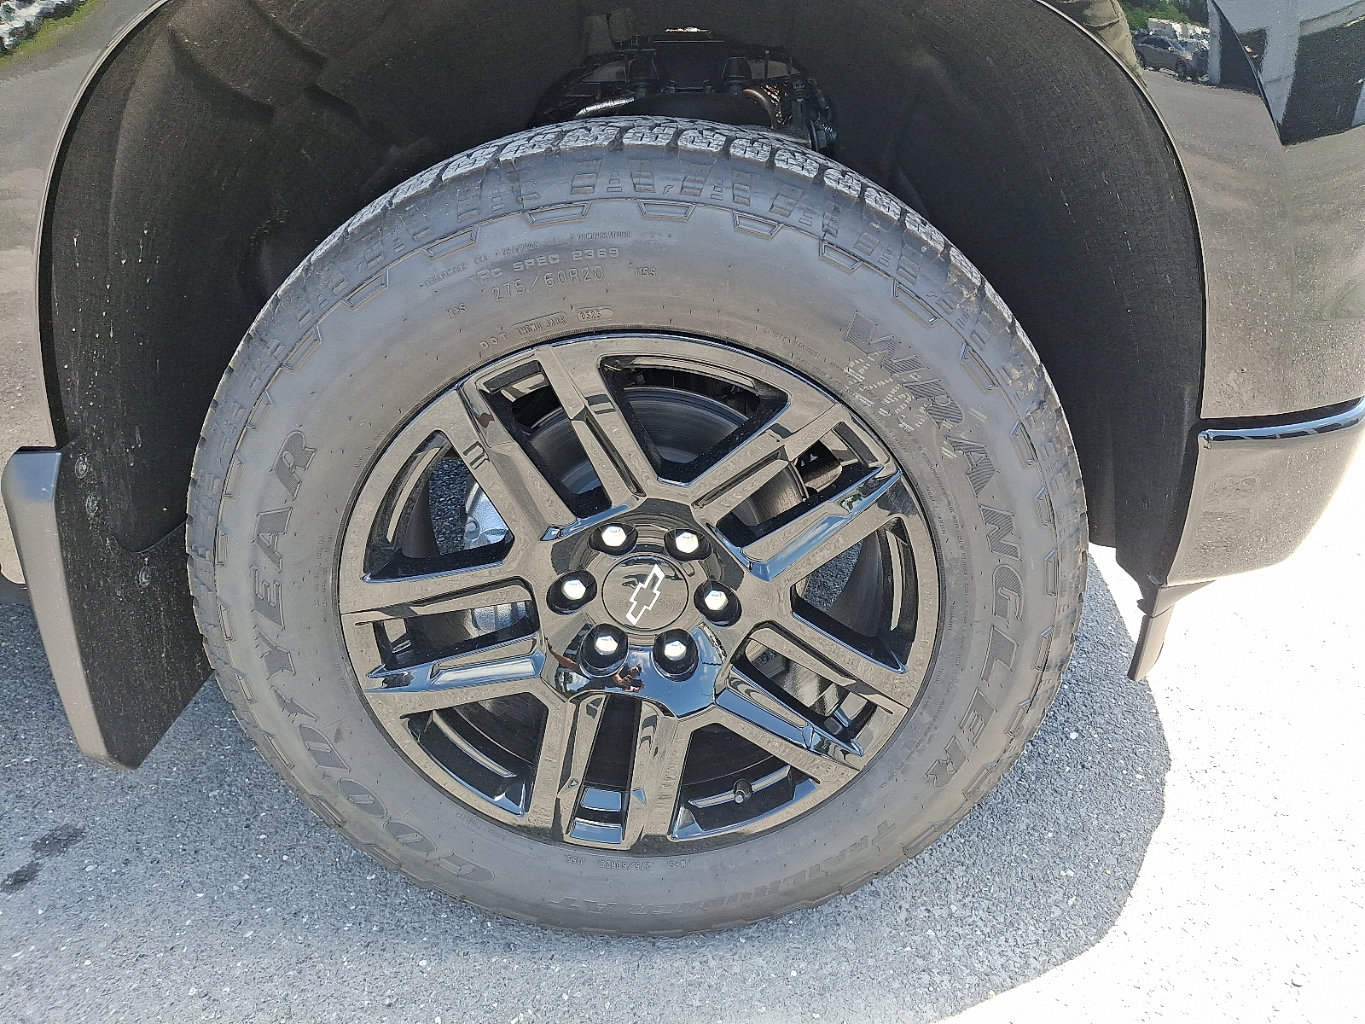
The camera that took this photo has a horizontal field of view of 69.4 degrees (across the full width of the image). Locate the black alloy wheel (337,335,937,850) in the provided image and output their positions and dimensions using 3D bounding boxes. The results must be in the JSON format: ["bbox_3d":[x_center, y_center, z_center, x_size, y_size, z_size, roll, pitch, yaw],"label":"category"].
[{"bbox_3d":[-0.041,0.059,1.004,0.546,0.546,0.220,0,24,-1],"label":"black alloy wheel"}]

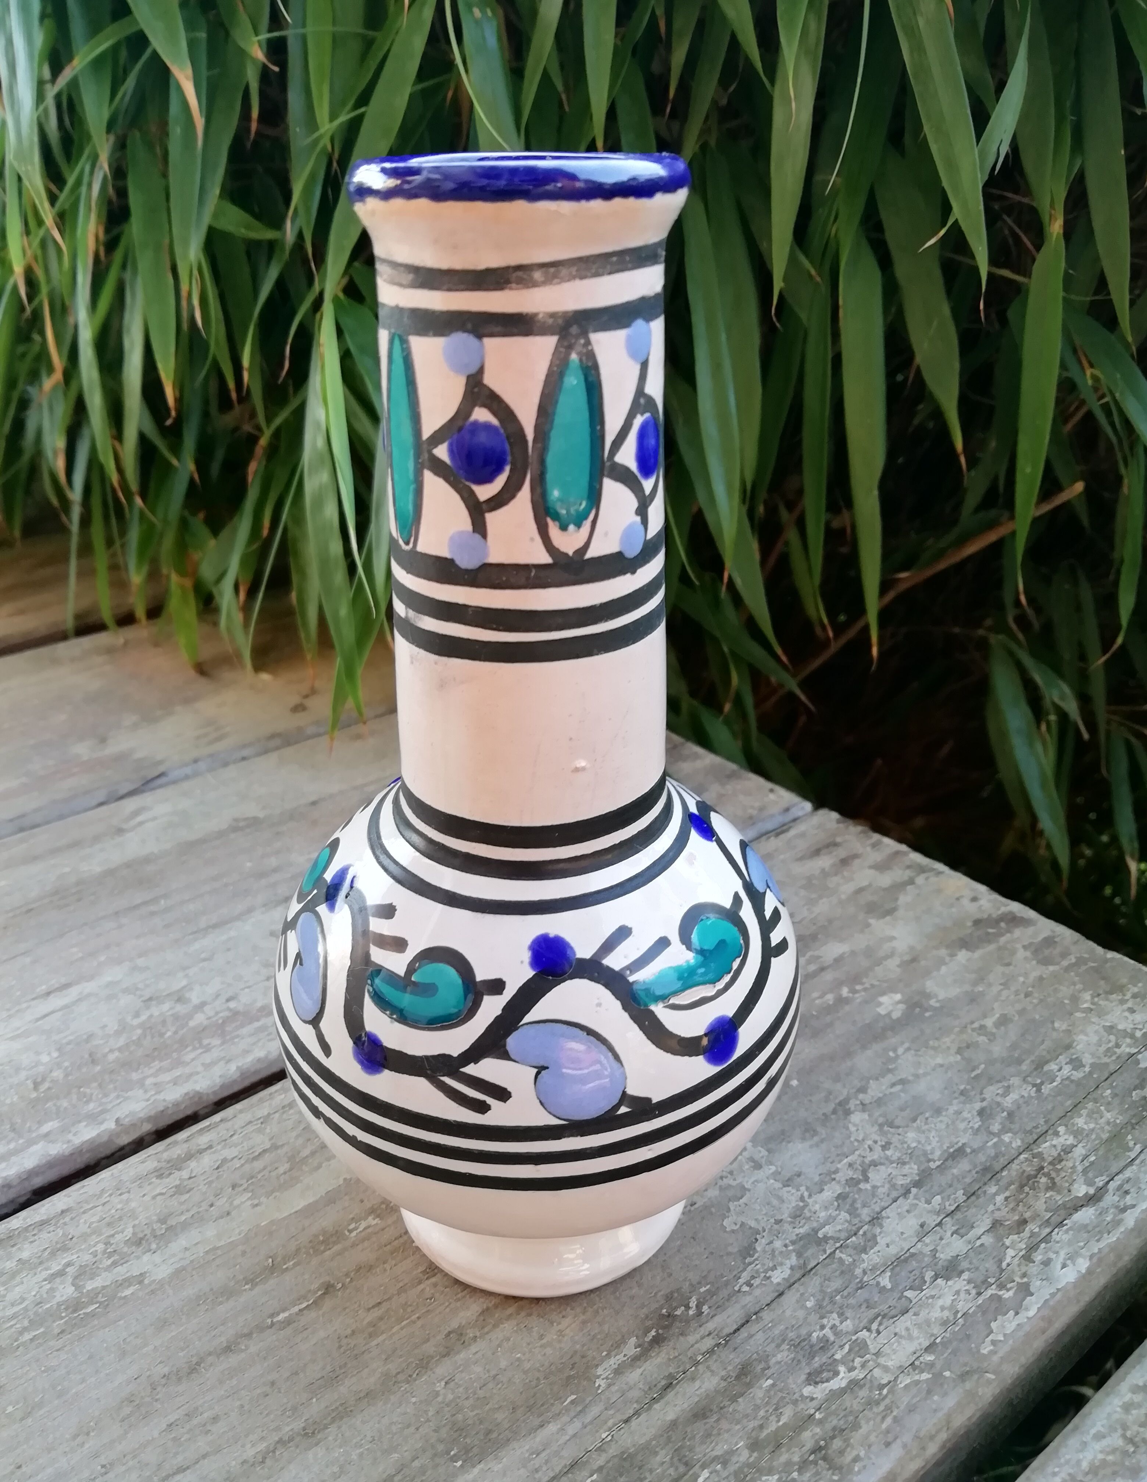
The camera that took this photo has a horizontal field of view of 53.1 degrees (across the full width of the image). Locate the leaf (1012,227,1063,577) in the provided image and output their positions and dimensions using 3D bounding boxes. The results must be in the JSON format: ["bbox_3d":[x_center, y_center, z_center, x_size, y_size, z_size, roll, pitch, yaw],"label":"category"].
[{"bbox_3d":[0.140,-0.098,0.350,0.013,0.109,0.009,6,29,21],"label":"leaf"}]

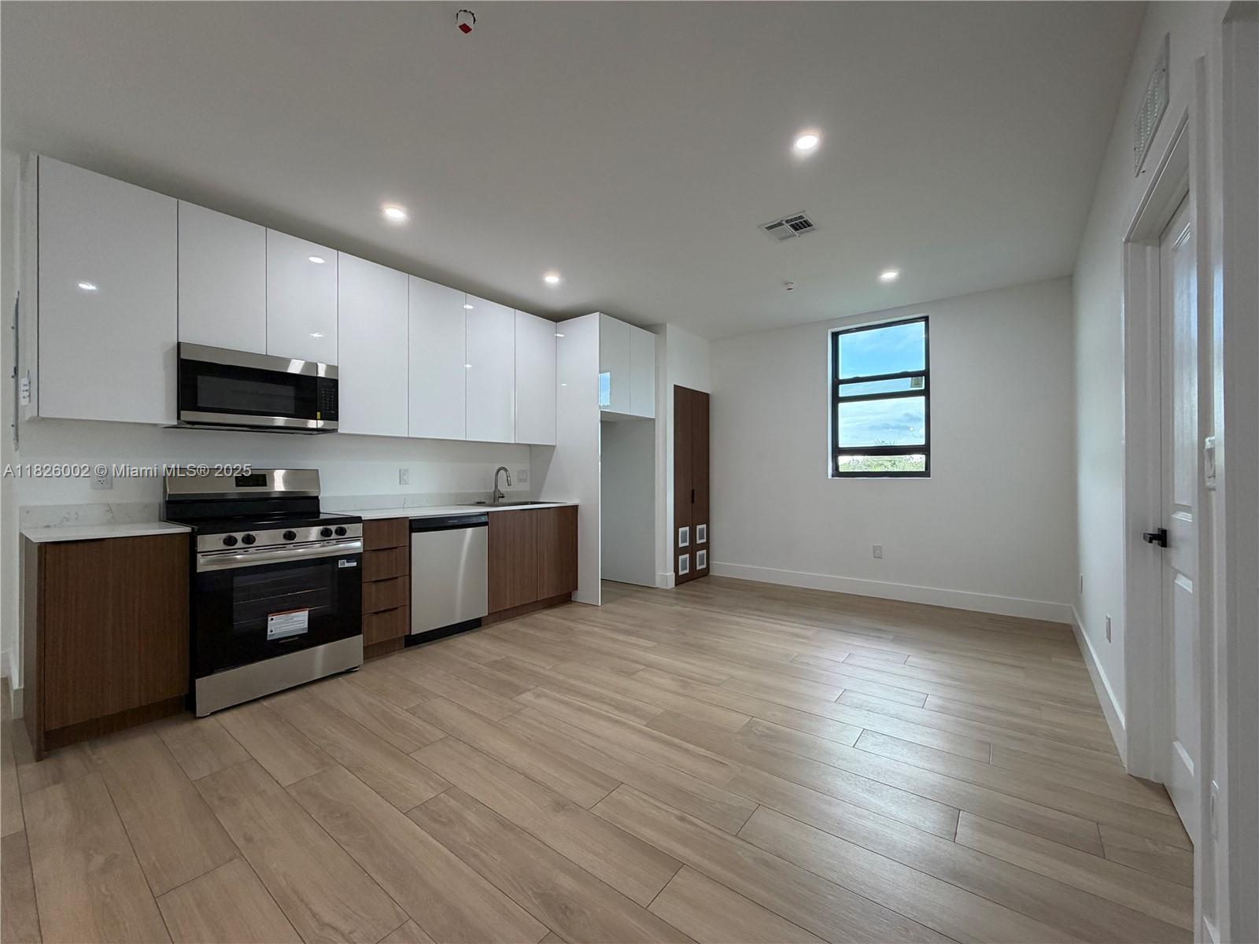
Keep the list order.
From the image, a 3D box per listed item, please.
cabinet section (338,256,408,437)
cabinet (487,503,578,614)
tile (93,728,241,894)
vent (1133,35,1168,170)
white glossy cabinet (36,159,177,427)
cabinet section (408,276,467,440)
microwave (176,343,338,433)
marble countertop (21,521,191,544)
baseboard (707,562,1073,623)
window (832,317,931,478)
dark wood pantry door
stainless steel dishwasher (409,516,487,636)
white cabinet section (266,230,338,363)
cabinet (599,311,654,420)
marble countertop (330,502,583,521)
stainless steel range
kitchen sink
[{"bbox_3d":[-1.807,-0.804,3.453,0.347,1.127,0.462,0,0,37],"label":"cabinet section"},{"bbox_3d":[-0.999,0.712,4.355,0.628,0.827,0.970,0,0,37],"label":"cabinet"},{"bbox_3d":[-1.715,1.167,1.834,1.208,0.011,0.196,0,0,37],"label":"tile"},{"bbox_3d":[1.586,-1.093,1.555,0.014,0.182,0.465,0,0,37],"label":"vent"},{"bbox_3d":[-2.587,-0.812,2.520,0.373,1.141,0.471,0,0,37],"label":"white glossy cabinet"},{"bbox_3d":[-1.527,-0.804,3.821,0.347,1.127,0.465,0,0,37],"label":"cabinet section"},{"bbox_3d":[-2.200,-0.451,3.002,0.396,0.406,0.760,0,0,37],"label":"microwave"},{"bbox_3d":[-2.477,0.285,2.410,0.645,0.022,0.485,0,0,37],"label":"marble countertop"},{"bbox_3d":[2.155,1.092,4.839,3.107,0.145,0.015,0,0,37],"label":"baseboard"},{"bbox_3d":[2.374,-0.660,4.835,0.851,1.441,0.087,0,0,37],"label":"window"},{"bbox_3d":[0.670,0.142,5.497,0.041,2.043,0.750,0,0,37],"label":"dark wood pantry door"},{"bbox_3d":[-1.459,0.713,3.704,0.604,0.816,0.609,0,0,37],"label":"stainless steel dishwasher"},{"bbox_3d":[-2.062,-1.011,3.118,0.347,0.714,0.380,0,0,37],"label":"white cabinet section"},{"bbox_3d":[-0.281,-0.957,4.961,0.697,0.832,0.839,0,0,37],"label":"cabinet"},{"bbox_3d":[-1.274,0.286,3.989,0.645,0.022,1.884,0,0,37],"label":"marble countertop"},{"bbox_3d":[-2.068,0.567,2.910,0.705,1.178,0.767,0,0,37],"label":"stainless steel range"},{"bbox_3d":[-0.983,0.371,4.330,0.425,0.198,0.720,0,0,37],"label":"kitchen sink"}]

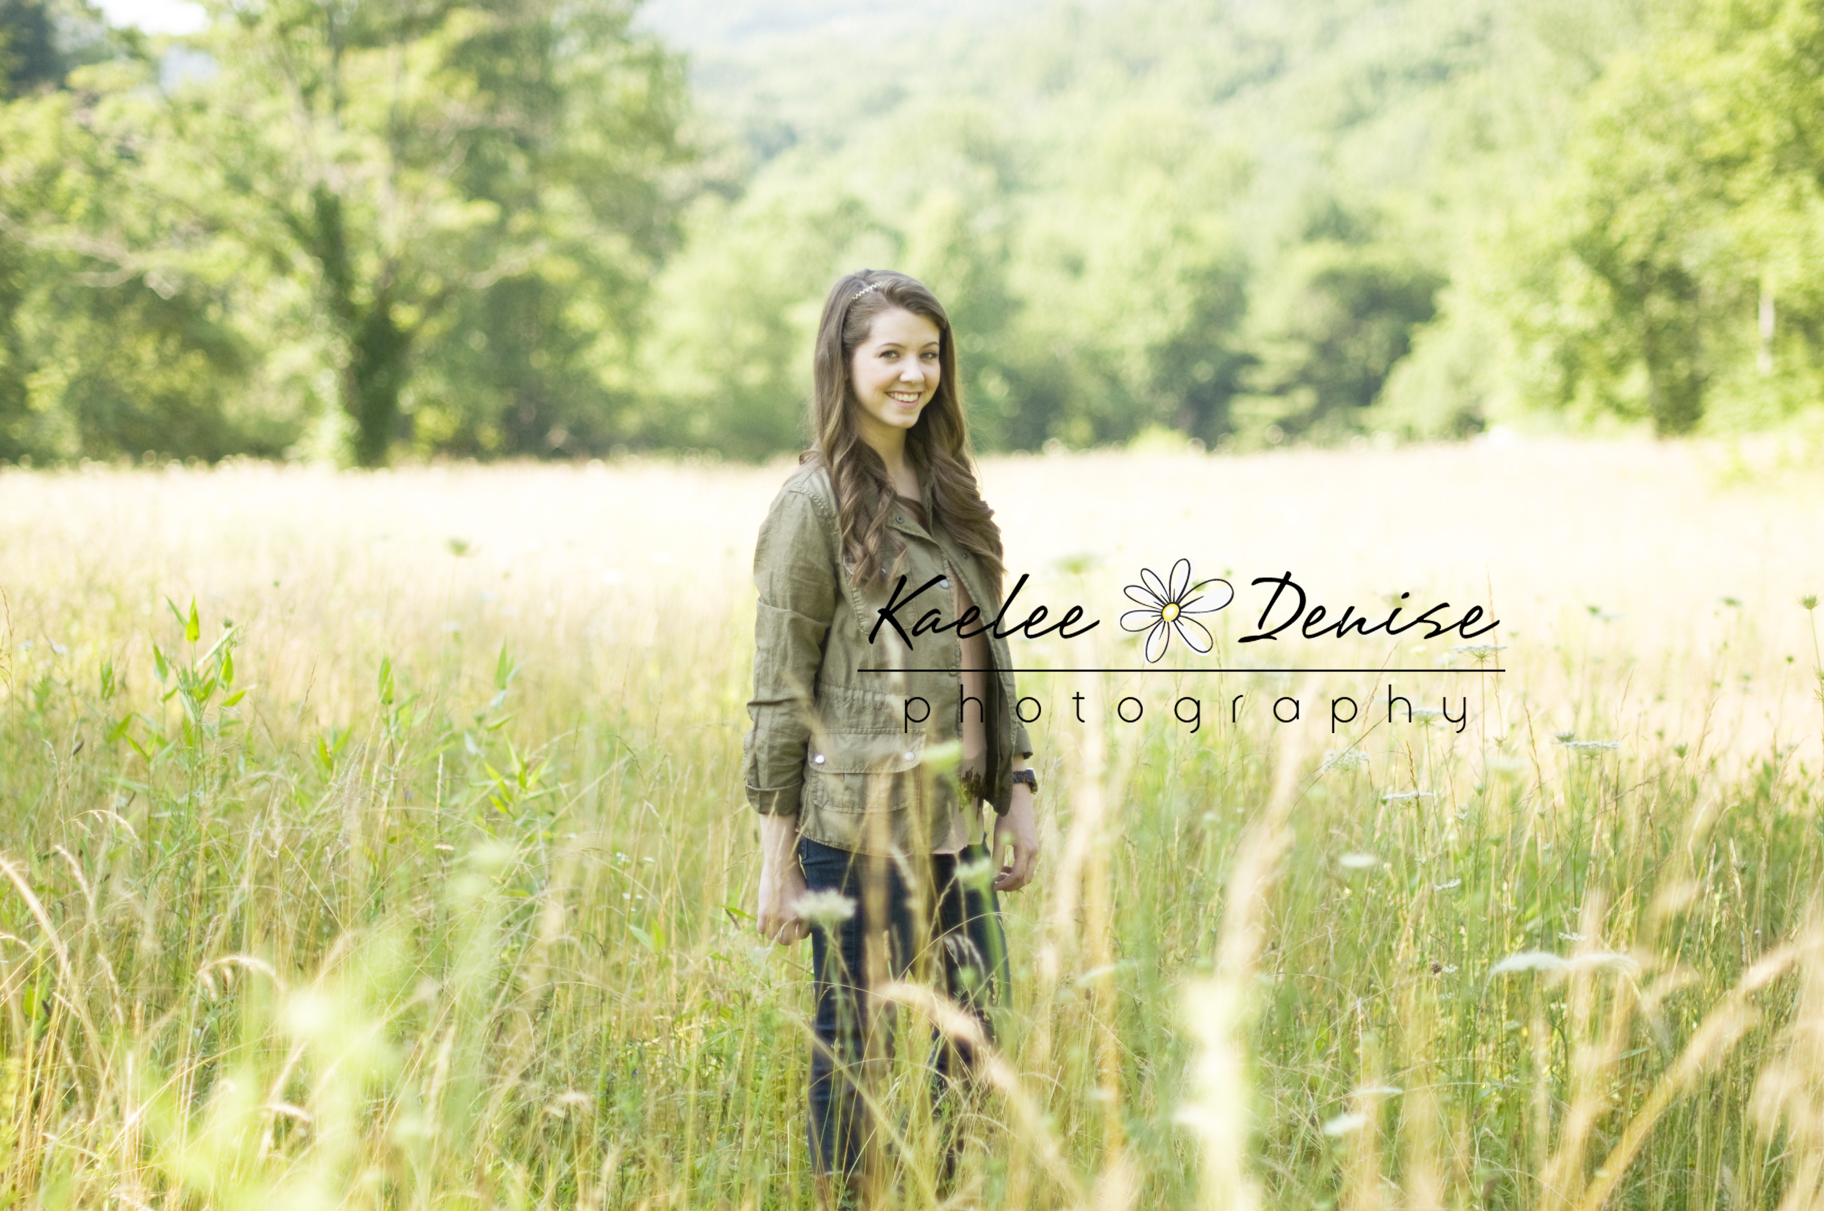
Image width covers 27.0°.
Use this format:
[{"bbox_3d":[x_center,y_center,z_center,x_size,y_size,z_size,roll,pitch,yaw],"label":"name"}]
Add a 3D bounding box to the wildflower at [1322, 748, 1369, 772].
[{"bbox_3d":[0.651,0.231,5.700,0.071,0.033,0.071,0,2,0],"label":"wildflower"}]

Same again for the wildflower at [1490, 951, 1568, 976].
[{"bbox_3d":[0.683,0.396,4.200,0.082,0.024,0.082,0,2,0],"label":"wildflower"}]

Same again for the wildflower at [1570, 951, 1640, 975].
[{"bbox_3d":[0.767,0.396,4.200,0.076,0.024,0.076,0,2,0],"label":"wildflower"}]

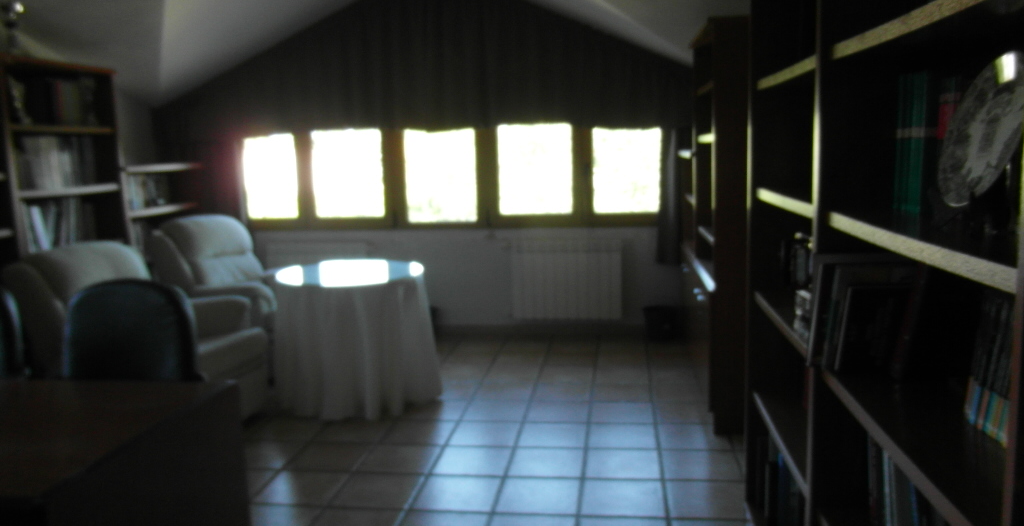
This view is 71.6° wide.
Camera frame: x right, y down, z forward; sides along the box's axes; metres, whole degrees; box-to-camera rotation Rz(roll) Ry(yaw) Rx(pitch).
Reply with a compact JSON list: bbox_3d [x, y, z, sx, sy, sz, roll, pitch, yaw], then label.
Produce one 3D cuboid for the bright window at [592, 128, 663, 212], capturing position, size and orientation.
[{"bbox_3d":[0.827,-0.666,5.139,0.520,0.630,0.080,-1,9,9],"label":"bright window"}]

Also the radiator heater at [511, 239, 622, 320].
[{"bbox_3d":[0.405,0.113,5.239,0.800,0.580,0.100,-1,9,9],"label":"radiator heater"}]

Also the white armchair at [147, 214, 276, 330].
[{"bbox_3d":[-1.757,0.215,4.879,0.920,1.050,0.820,2,10,26],"label":"white armchair"}]

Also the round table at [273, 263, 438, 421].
[{"bbox_3d":[-0.957,0.422,4.364,0.980,0.740,0.980,-2,9,0],"label":"round table"}]

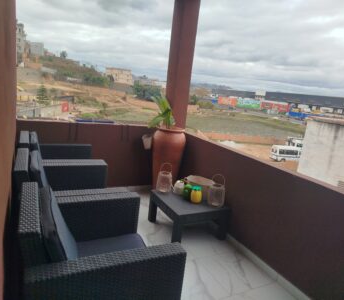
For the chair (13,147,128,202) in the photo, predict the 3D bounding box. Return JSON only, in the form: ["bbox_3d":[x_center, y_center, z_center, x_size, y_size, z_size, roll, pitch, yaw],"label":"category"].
[{"bbox_3d":[-0.809,0.438,2.167,0.699,0.790,0.745,0,14,-26],"label":"chair"}]

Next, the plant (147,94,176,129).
[{"bbox_3d":[-0.120,-0.460,3.268,0.310,0.410,0.290,6,13,-1],"label":"plant"}]

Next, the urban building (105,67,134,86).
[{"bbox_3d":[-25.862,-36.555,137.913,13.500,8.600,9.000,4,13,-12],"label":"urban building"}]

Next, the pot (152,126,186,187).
[{"bbox_3d":[-0.062,0.183,3.412,0.399,0.891,0.399,6,13,-1],"label":"pot"}]

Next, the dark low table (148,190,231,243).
[{"bbox_3d":[0.157,0.643,2.751,0.566,0.343,0.580,-1,15,-29],"label":"dark low table"}]

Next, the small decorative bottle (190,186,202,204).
[{"bbox_3d":[0.242,0.424,2.655,0.109,0.143,0.109,6,13,-1],"label":"small decorative bottle"}]

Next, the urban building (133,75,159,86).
[{"bbox_3d":[-16.888,-45.697,183.648,16.000,7.000,10.000,5,13,-6],"label":"urban building"}]

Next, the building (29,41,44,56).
[{"bbox_3d":[-49.918,-37.346,102.535,6.300,6.000,6.300,0,14,-26],"label":"building"}]

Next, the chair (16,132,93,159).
[{"bbox_3d":[-1.132,0.255,2.808,0.699,0.790,0.745,0,15,-27],"label":"chair"}]

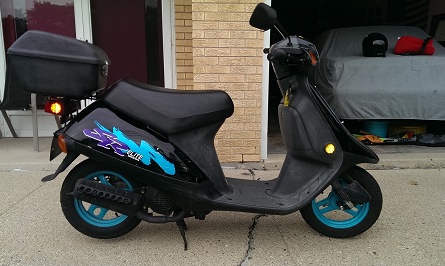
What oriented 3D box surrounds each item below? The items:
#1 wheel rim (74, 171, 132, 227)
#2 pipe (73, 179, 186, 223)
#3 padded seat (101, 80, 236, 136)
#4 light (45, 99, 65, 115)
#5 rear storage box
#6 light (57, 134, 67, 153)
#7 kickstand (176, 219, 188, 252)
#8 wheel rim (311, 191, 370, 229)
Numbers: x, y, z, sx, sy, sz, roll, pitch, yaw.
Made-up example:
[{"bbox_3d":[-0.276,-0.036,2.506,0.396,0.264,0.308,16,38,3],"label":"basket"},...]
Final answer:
[{"bbox_3d":[-0.568,0.315,1.680,0.280,0.280,0.070,-1,9,-3],"label":"wheel rim"},{"bbox_3d":[-0.413,0.307,1.585,0.475,0.225,0.145,-1,9,-3],"label":"pipe"},{"bbox_3d":[-0.249,-0.129,1.623,0.600,0.243,0.250,-1,9,-3],"label":"padded seat"},{"bbox_3d":[-0.737,-0.118,1.569,0.086,0.072,0.100,-1,9,-3],"label":"light"},{"bbox_3d":[-0.680,-0.305,1.571,0.360,0.255,0.355,5,9,-8],"label":"rear storage box"},{"bbox_3d":[-0.695,0.046,1.532,0.050,0.085,0.065,-1,9,-3],"label":"light"},{"bbox_3d":[-0.199,0.471,1.715,0.065,0.145,0.190,-1,9,-3],"label":"kickstand"},{"bbox_3d":[0.589,0.333,1.743,0.280,0.280,0.070,0,9,2],"label":"wheel rim"}]

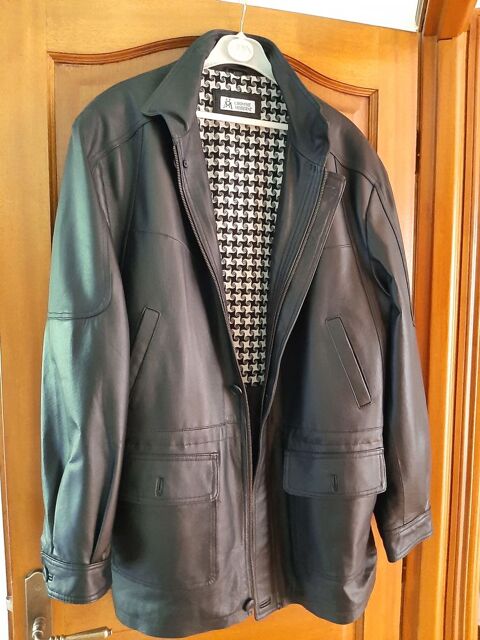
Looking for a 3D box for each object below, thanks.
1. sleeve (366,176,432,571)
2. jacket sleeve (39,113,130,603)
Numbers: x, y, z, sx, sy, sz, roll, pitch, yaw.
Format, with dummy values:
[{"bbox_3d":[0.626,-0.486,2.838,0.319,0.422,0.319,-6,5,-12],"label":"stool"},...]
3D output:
[{"bbox_3d":[0.271,0.079,0.830,0.120,0.655,0.145,-5,6,-14],"label":"sleeve"},{"bbox_3d":[-0.216,0.053,0.670,0.125,0.660,0.145,-1,5,-15],"label":"jacket sleeve"}]

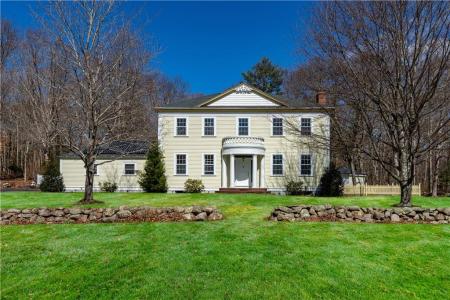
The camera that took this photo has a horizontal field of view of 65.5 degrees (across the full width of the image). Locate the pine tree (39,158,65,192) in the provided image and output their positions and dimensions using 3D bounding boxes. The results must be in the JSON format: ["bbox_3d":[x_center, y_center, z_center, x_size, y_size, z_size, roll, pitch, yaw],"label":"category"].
[{"bbox_3d":[-13.400,1.970,27.000,2.000,2.650,2.000,0,0,0],"label":"pine tree"}]

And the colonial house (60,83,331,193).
[{"bbox_3d":[-2.400,-0.850,30.400,20.800,8.300,10.800,0,0,0],"label":"colonial house"}]

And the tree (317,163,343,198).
[{"bbox_3d":[7.800,2.200,25.800,2.050,2.550,2.050,0,0,0],"label":"tree"}]

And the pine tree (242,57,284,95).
[{"bbox_3d":[5.300,-4.700,48.000,6.400,16.300,6.400,0,0,0],"label":"pine tree"}]

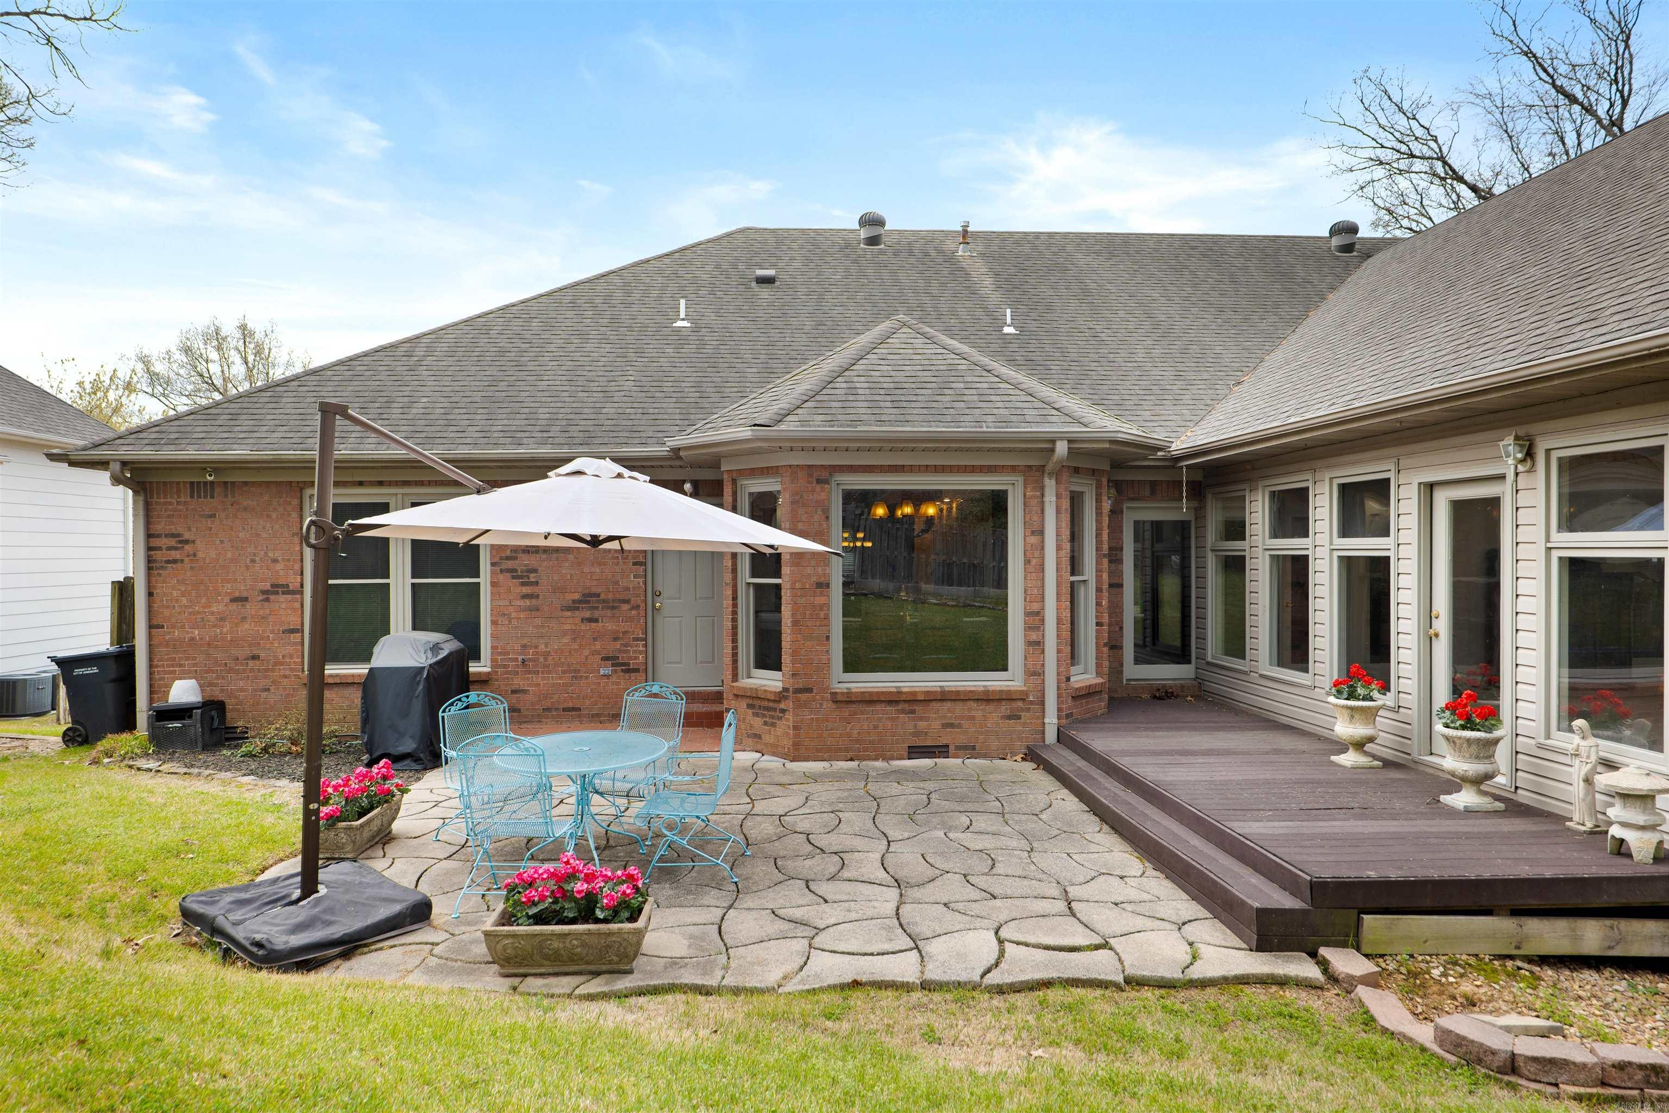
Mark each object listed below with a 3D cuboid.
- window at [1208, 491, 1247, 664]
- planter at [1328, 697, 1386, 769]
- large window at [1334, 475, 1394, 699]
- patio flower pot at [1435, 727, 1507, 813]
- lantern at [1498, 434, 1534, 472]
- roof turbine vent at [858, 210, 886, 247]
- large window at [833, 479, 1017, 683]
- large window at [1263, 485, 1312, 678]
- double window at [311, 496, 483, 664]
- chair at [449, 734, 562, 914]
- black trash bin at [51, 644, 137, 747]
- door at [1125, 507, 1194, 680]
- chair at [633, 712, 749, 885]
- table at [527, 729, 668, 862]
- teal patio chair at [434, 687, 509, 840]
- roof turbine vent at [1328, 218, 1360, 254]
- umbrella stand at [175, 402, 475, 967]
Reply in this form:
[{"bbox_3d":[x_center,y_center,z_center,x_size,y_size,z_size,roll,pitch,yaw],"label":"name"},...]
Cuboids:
[{"bbox_3d":[4.227,0.218,10.987,0.100,1.811,0.951,0,0,-4],"label":"window"},{"bbox_3d":[4.050,1.363,7.900,0.400,0.485,0.400,0,0,-4],"label":"planter"},{"bbox_3d":[4.345,0.228,8.390,0.100,1.840,0.880,0,0,-4],"label":"large window"},{"bbox_3d":[4.130,1.369,6.610,0.400,0.485,0.400,0,0,-4],"label":"patio flower pot"},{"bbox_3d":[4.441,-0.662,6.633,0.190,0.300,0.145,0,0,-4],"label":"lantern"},{"bbox_3d":[0.630,-5.457,17.000,0.460,0.610,0.460,0,0,-4],"label":"roof turbine vent"},{"bbox_3d":[0.864,0.228,9.590,1.758,1.938,0.100,0,0,-4],"label":"large window"},{"bbox_3d":[4.318,0.213,9.743,0.100,1.852,0.941,0,0,-4],"label":"large window"},{"bbox_3d":[-4.630,0.248,10.830,1.840,1.860,0.100,0,0,-4],"label":"double window"},{"bbox_3d":[-1.790,1.465,5.830,0.560,1.000,0.660,0,0,3],"label":"chair"},{"bbox_3d":[-8.310,1.565,11.570,0.800,1.070,0.650,0,0,-8],"label":"black trash bin"},{"bbox_3d":[3.620,0.415,11.380,0.800,1.950,0.090,0,0,-4],"label":"door"},{"bbox_3d":[-0.905,1.450,6.370,0.690,0.980,0.620,0,0,3],"label":"chair"},{"bbox_3d":[-1.593,1.580,6.470,1.060,0.720,1.350,0,0,-7],"label":"table"},{"bbox_3d":[-2.250,1.435,6.950,0.690,0.980,0.620,0,0,38],"label":"teal patio chair"},{"bbox_3d":[8.620,-5.400,17.250,0.440,0.540,0.440,0,0,-4],"label":"roof turbine vent"},{"bbox_3d":[-2.790,0.560,5.690,1.300,2.820,1.000,0,0,-42],"label":"umbrella stand"}]

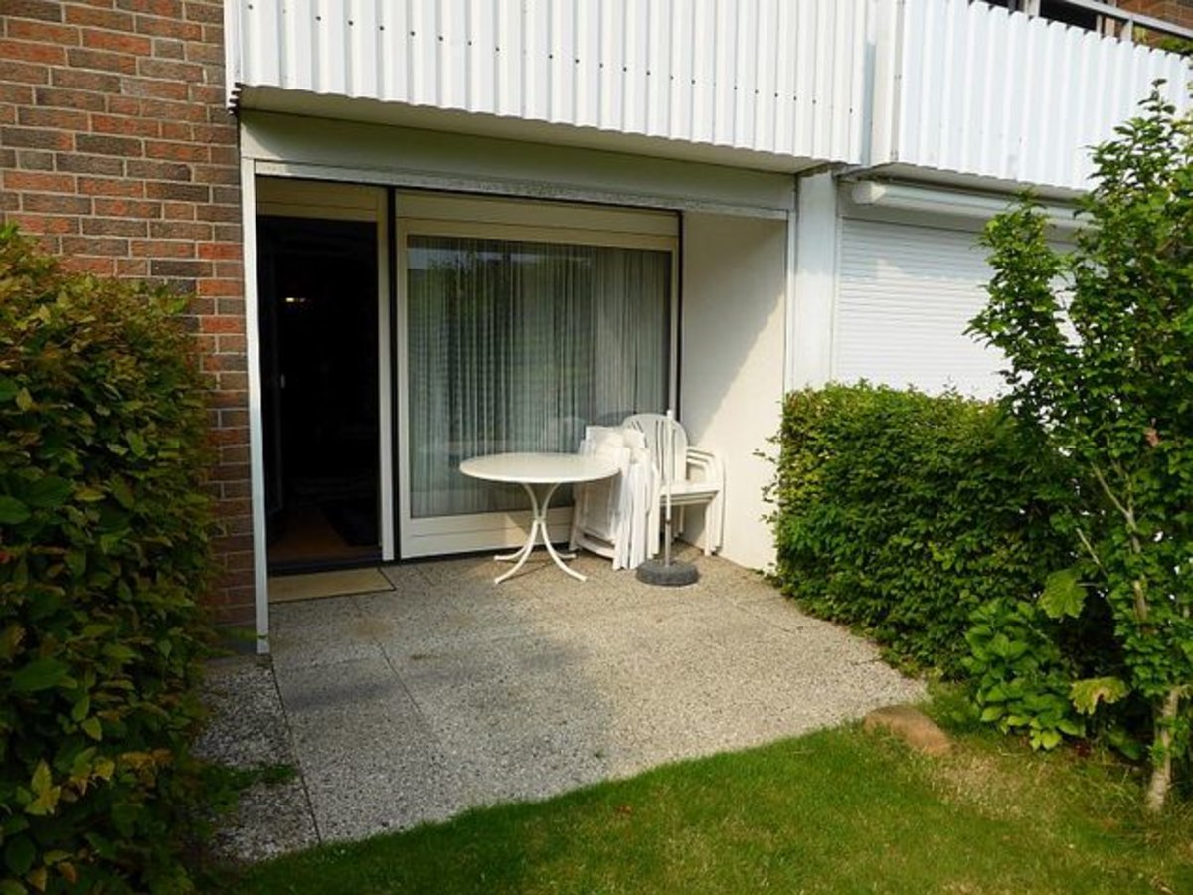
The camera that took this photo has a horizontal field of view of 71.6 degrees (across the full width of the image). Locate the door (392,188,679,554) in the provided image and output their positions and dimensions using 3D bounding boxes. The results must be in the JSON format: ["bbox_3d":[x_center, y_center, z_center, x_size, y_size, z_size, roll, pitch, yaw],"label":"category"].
[{"bbox_3d":[-0.325,-0.491,5.776,2.089,2.383,0.100,-3,7,-25],"label":"door"}]

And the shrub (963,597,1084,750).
[{"bbox_3d":[1.687,0.872,3.260,0.420,0.500,0.400,-3,7,-25],"label":"shrub"}]

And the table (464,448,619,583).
[{"bbox_3d":[-0.375,0.438,5.318,1.000,0.690,1.000,0,6,0],"label":"table"}]

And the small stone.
[{"bbox_3d":[1.180,1.053,3.103,0.210,0.110,0.320,-2,6,-20],"label":"small stone"}]

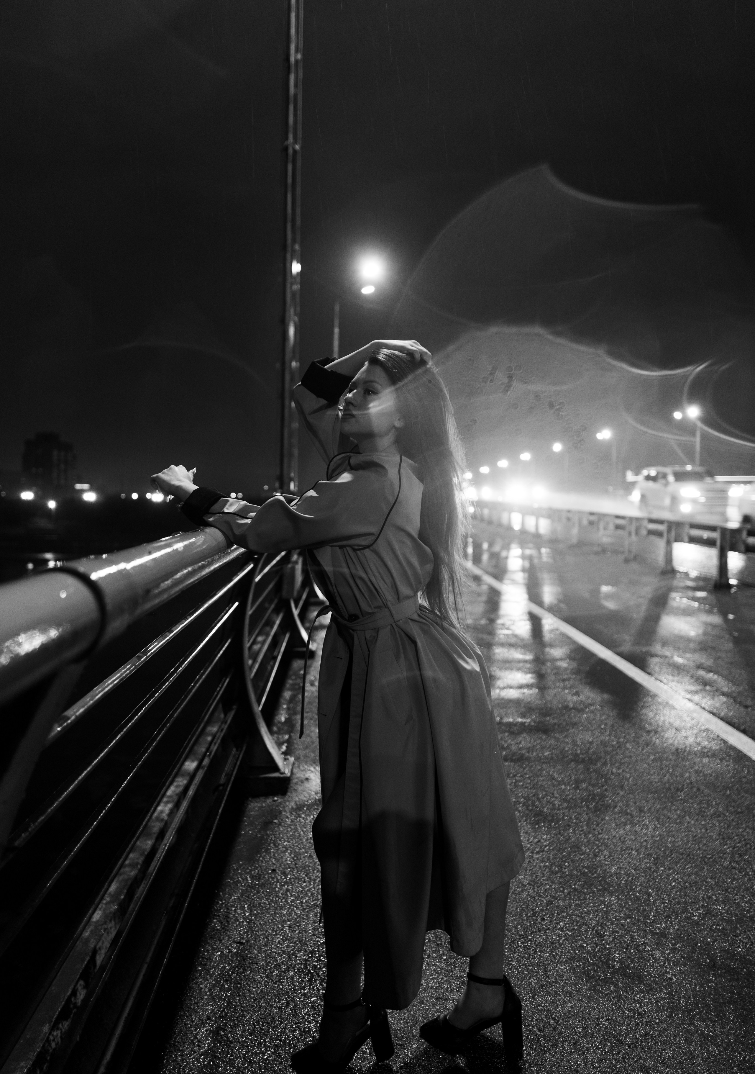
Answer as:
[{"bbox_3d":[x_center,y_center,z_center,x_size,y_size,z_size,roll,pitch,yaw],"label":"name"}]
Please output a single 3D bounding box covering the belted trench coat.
[{"bbox_3d":[-0.060,0.361,1.860,0.800,1.580,0.520,0,3,-16],"label":"belted trench coat"}]

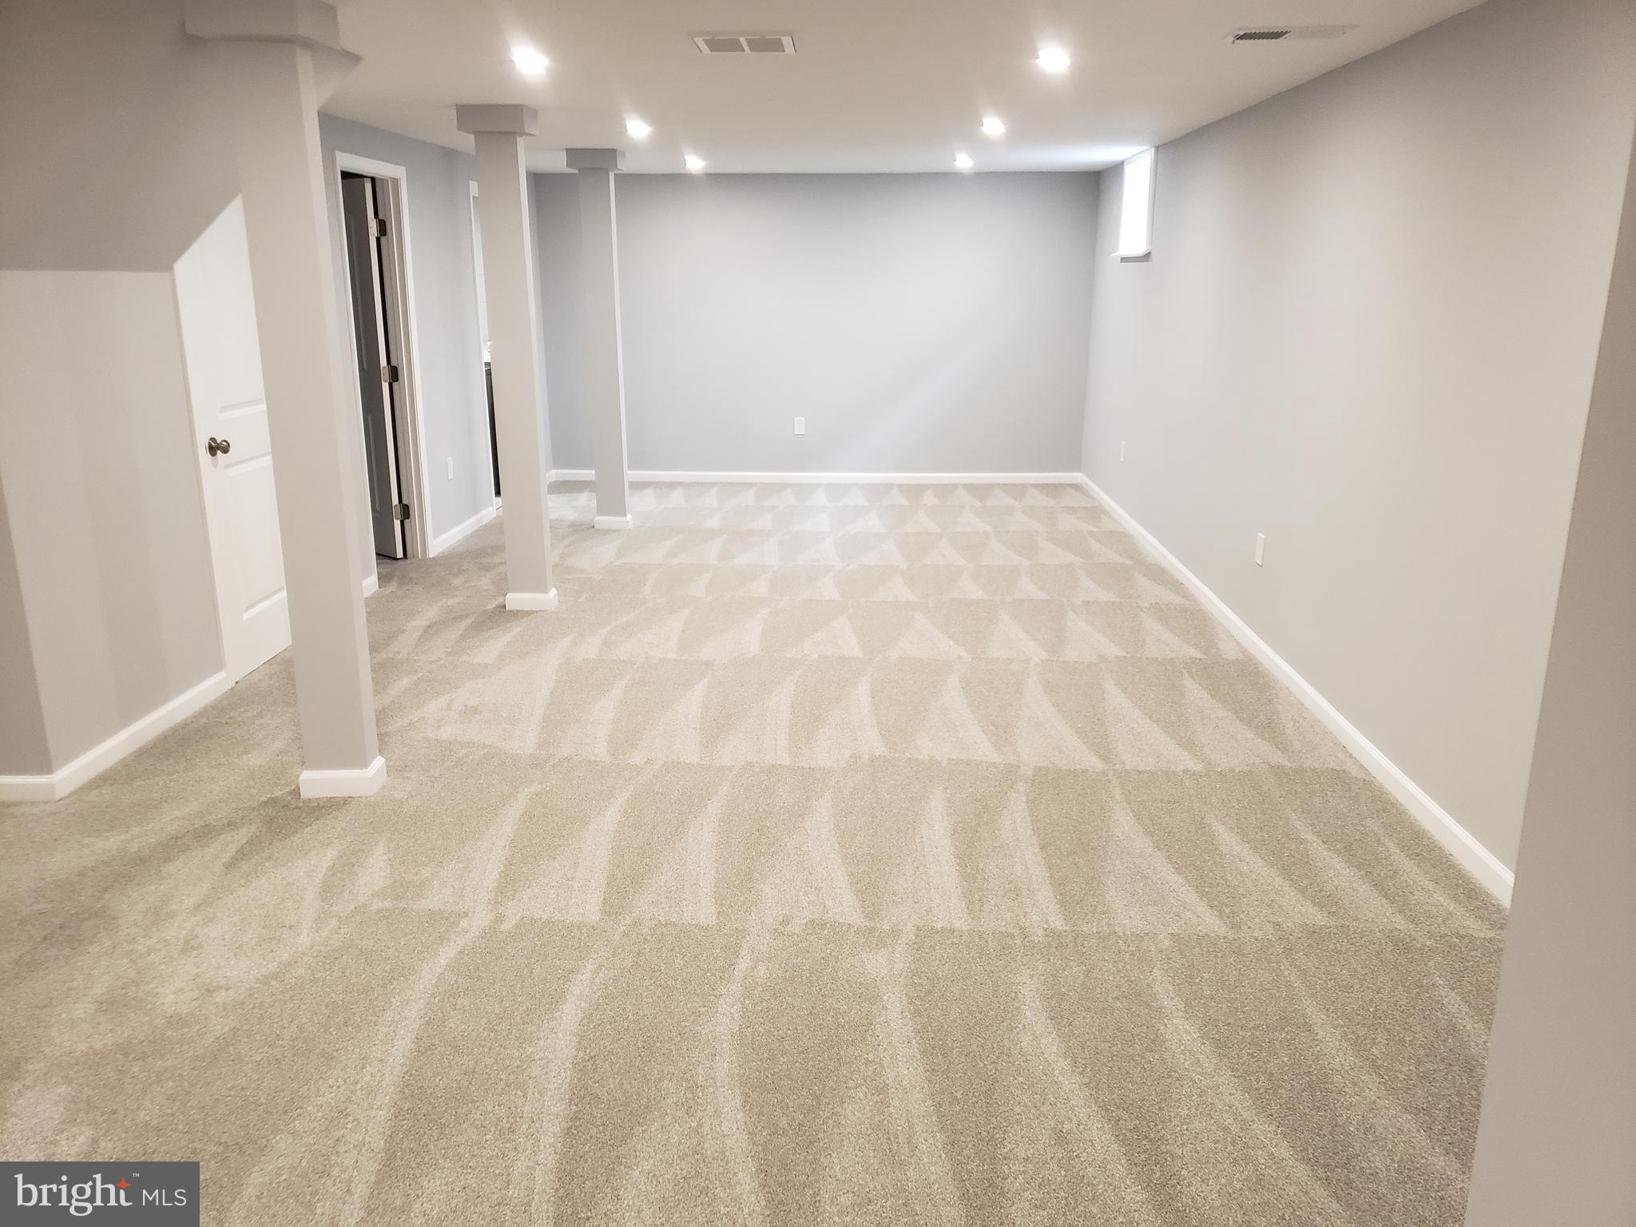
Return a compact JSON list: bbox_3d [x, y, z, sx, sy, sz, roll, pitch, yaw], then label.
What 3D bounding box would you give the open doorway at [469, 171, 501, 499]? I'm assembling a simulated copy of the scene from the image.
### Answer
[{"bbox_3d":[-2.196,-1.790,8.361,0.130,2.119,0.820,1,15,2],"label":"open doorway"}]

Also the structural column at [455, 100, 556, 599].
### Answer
[{"bbox_3d":[-1.436,-1.129,5.694,0.300,2.272,0.200,1,15,2],"label":"structural column"}]

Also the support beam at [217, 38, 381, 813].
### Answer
[{"bbox_3d":[-1.488,-0.490,3.583,0.205,2.175,0.135,1,15,2],"label":"support beam"}]

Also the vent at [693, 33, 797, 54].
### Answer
[{"bbox_3d":[-0.236,-1.802,3.896,0.315,0.020,0.300,1,15,2],"label":"vent"}]

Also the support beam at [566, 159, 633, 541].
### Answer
[{"bbox_3d":[-1.336,-1.655,7.591,0.300,2.272,0.200,1,15,2],"label":"support beam"}]

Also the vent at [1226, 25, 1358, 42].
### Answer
[{"bbox_3d":[1.433,-1.753,3.729,0.360,0.020,0.210,1,15,2],"label":"vent"}]

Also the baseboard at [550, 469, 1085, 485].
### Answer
[{"bbox_3d":[-0.021,-1.054,9.512,4.106,0.093,0.018,1,15,2],"label":"baseboard"}]

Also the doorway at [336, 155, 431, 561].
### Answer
[{"bbox_3d":[-2.273,-1.248,6.412,0.130,2.115,0.850,1,15,2],"label":"doorway"}]

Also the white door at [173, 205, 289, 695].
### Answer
[{"bbox_3d":[-2.301,-0.815,4.951,0.045,2.030,0.750,1,15,2],"label":"white door"}]

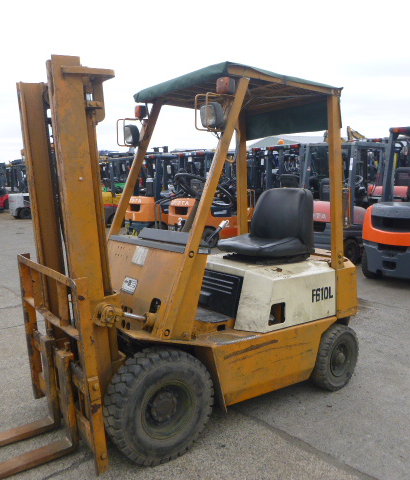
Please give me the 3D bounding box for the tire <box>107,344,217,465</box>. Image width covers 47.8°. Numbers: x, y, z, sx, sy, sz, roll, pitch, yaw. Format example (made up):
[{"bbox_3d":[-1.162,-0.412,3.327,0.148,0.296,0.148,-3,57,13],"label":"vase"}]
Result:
[{"bbox_3d":[-0.222,0.836,2.348,0.575,0.575,0.175,-5,8,-33],"label":"tire"}]

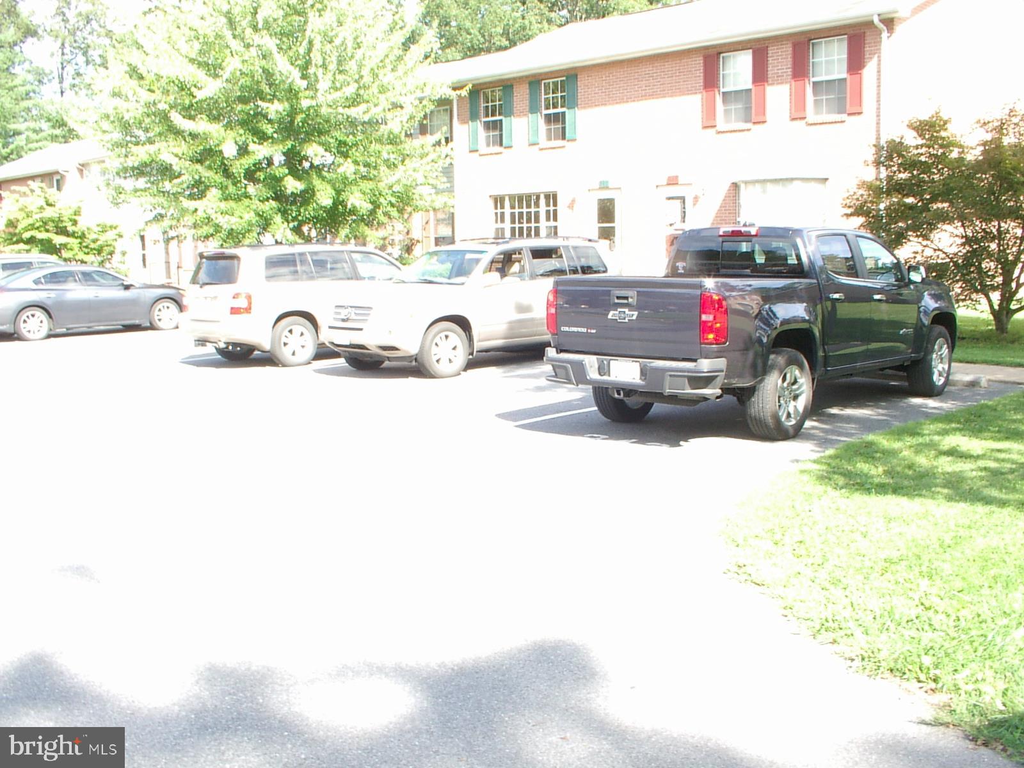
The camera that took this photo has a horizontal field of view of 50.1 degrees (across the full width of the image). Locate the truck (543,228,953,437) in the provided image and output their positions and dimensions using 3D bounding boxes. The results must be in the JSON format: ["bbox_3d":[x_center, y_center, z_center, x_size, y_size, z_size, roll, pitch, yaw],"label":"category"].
[{"bbox_3d":[2.686,-0.627,10.788,1.890,1.790,5.400,5,9,42],"label":"truck"}]

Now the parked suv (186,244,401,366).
[{"bbox_3d":[-2.877,-1.327,17.730,1.830,1.730,4.690,6,9,43],"label":"parked suv"}]

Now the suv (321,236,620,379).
[{"bbox_3d":[-0.456,-1.139,15.385,1.830,1.730,4.690,6,9,44],"label":"suv"}]

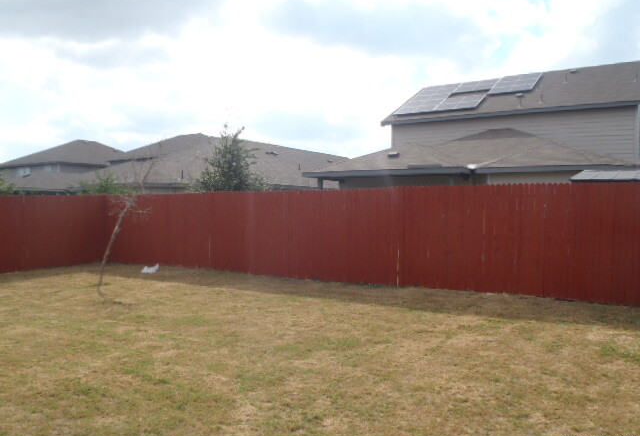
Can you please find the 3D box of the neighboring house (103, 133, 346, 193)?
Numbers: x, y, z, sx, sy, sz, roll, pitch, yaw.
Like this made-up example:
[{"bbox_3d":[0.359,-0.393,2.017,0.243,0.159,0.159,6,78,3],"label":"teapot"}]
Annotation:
[{"bbox_3d":[-3.248,-1.784,30.861,12.000,5.400,19.000,1,1,31],"label":"neighboring house"}]

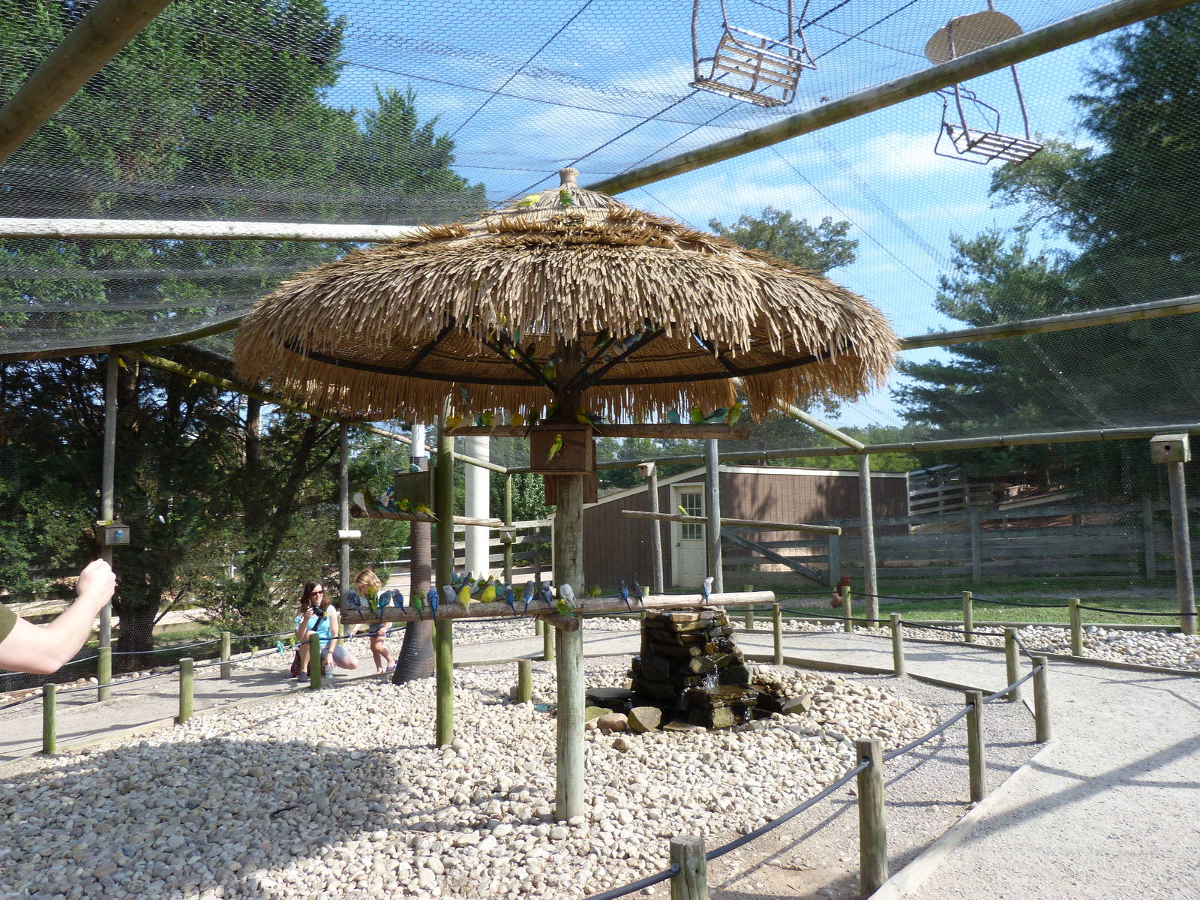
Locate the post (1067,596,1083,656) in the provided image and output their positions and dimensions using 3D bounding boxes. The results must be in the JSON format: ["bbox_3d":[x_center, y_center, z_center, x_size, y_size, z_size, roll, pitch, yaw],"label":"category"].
[{"bbox_3d":[5.089,1.891,9.269,0.112,0.606,0.112,-4,-5,28],"label":"post"}]

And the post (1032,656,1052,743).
[{"bbox_3d":[2.965,1.674,5.811,0.096,0.539,0.096,-2,-5,26],"label":"post"}]

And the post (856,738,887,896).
[{"bbox_3d":[1.136,1.528,3.619,0.108,0.600,0.108,-2,-5,16],"label":"post"}]

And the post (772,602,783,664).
[{"bbox_3d":[1.859,1.915,9.055,0.093,0.611,0.093,-2,-4,11],"label":"post"}]

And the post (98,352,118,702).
[{"bbox_3d":[-5.089,0.678,8.987,0.124,3.432,0.124,1,-5,-29],"label":"post"}]

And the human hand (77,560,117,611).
[{"bbox_3d":[-1.105,0.295,1.900,0.090,0.110,0.085,2,-6,-38],"label":"human hand"}]

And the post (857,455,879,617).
[{"bbox_3d":[3.736,1.247,12.053,0.144,2.376,0.144,-3,-5,17],"label":"post"}]

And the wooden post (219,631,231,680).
[{"bbox_3d":[-4.046,2.208,9.361,0.104,0.501,0.104,1,-5,-23],"label":"wooden post"}]

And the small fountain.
[{"bbox_3d":[0.786,1.713,7.034,0.980,0.801,0.920,0,-5,-20],"label":"small fountain"}]

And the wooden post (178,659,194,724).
[{"bbox_3d":[-3.369,1.964,7.065,0.106,0.504,0.106,1,-5,-25],"label":"wooden post"}]

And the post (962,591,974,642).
[{"bbox_3d":[4.275,1.937,10.054,0.101,0.585,0.101,-2,-5,22],"label":"post"}]

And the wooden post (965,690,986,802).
[{"bbox_3d":[2.034,1.601,4.686,0.090,0.565,0.090,-2,-5,22],"label":"wooden post"}]

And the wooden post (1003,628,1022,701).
[{"bbox_3d":[3.414,1.775,7.164,0.101,0.591,0.101,-3,-5,25],"label":"wooden post"}]

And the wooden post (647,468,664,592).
[{"bbox_3d":[0.847,1.342,12.947,0.133,2.332,0.133,-2,-5,4],"label":"wooden post"}]

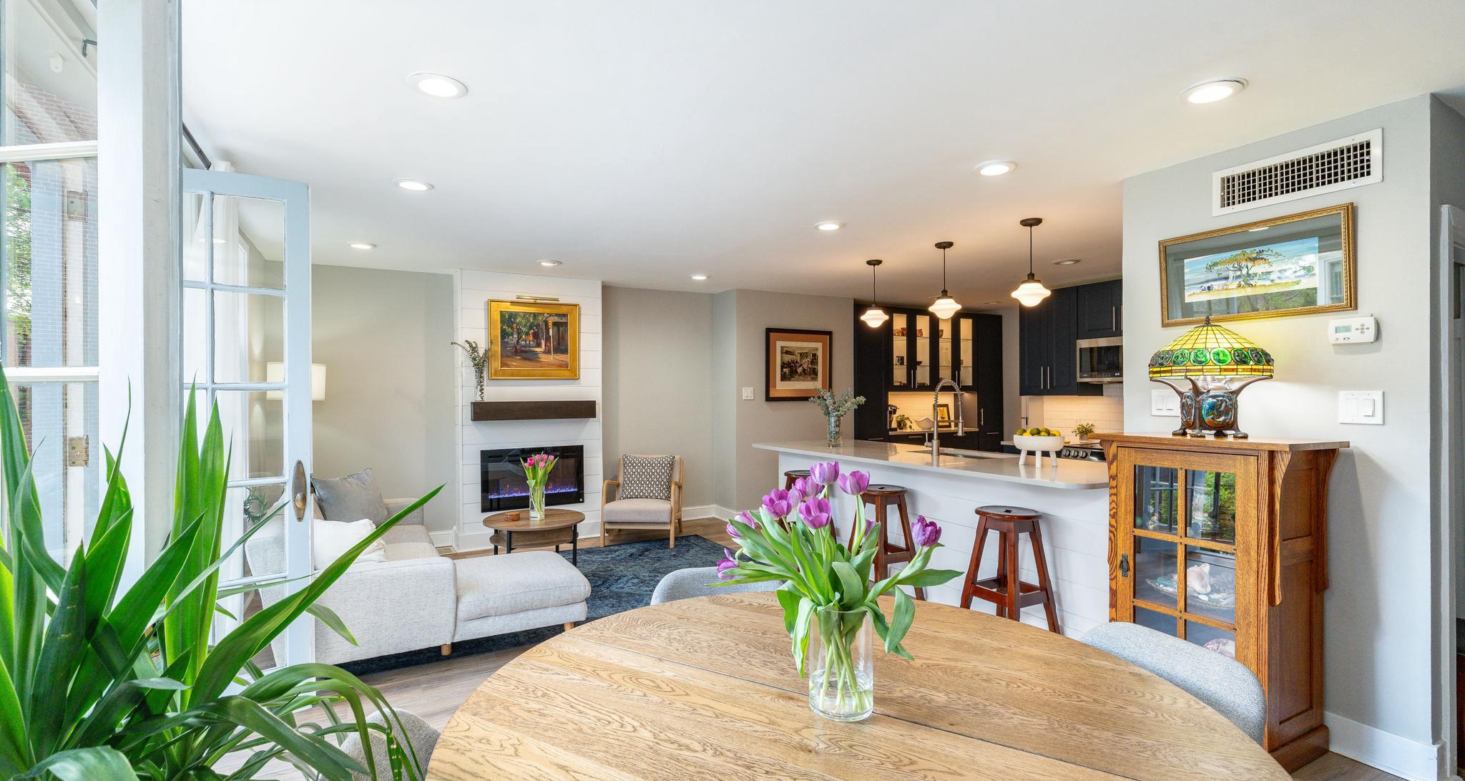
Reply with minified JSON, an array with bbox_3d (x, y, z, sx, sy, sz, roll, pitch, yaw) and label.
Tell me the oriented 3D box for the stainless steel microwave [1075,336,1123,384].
[{"bbox_3d":[3.399,-0.253,5.497,0.400,0.390,0.745,0,0,-29],"label":"stainless steel microwave"}]

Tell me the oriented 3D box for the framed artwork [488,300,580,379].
[{"bbox_3d":[-1.792,-0.449,5.929,0.795,0.695,0.050,0,0,-29],"label":"framed artwork"}]

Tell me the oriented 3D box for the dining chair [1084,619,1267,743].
[{"bbox_3d":[0.835,1.013,1.510,0.560,0.800,0.510,0,0,-21],"label":"dining chair"}]

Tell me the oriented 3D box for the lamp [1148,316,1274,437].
[{"bbox_3d":[1.949,-0.057,2.649,0.415,0.500,0.415,0,0,-30],"label":"lamp"}]

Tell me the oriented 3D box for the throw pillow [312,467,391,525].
[{"bbox_3d":[-2.690,0.785,4.601,0.150,0.460,0.470,-22,-10,26],"label":"throw pillow"}]

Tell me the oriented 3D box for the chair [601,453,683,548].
[{"bbox_3d":[-0.803,0.995,6.028,0.670,0.770,0.740,0,0,5],"label":"chair"}]

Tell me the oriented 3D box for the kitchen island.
[{"bbox_3d":[1.417,0.928,4.723,1.080,0.920,2.950,0,0,-29],"label":"kitchen island"}]

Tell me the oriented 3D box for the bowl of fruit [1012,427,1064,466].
[{"bbox_3d":[1.890,0.358,4.010,0.312,0.235,0.312,0,0,0],"label":"bowl of fruit"}]

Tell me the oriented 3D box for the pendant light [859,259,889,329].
[{"bbox_3d":[1.140,-0.763,5.196,0.225,0.525,0.225,0,0,0],"label":"pendant light"}]

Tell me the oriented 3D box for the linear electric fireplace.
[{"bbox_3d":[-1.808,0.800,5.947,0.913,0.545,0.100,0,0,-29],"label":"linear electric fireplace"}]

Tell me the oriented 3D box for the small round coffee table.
[{"bbox_3d":[-1.482,1.177,4.871,0.755,0.440,0.755,0,0,0],"label":"small round coffee table"}]

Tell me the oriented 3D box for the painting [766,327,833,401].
[{"bbox_3d":[0.740,-0.265,7.082,0.885,0.775,0.035,0,0,-30],"label":"painting"}]

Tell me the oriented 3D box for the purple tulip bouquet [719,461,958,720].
[{"bbox_3d":[0.225,0.400,1.333,0.480,0.500,0.420,0,0,0],"label":"purple tulip bouquet"}]

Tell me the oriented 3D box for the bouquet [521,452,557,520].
[{"bbox_3d":[-1.458,0.712,4.874,0.275,0.490,0.250,0,0,-29],"label":"bouquet"}]

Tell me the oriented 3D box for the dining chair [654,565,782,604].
[{"bbox_3d":[0.020,1.013,1.985,0.510,0.800,0.560,0,0,-16],"label":"dining chair"}]

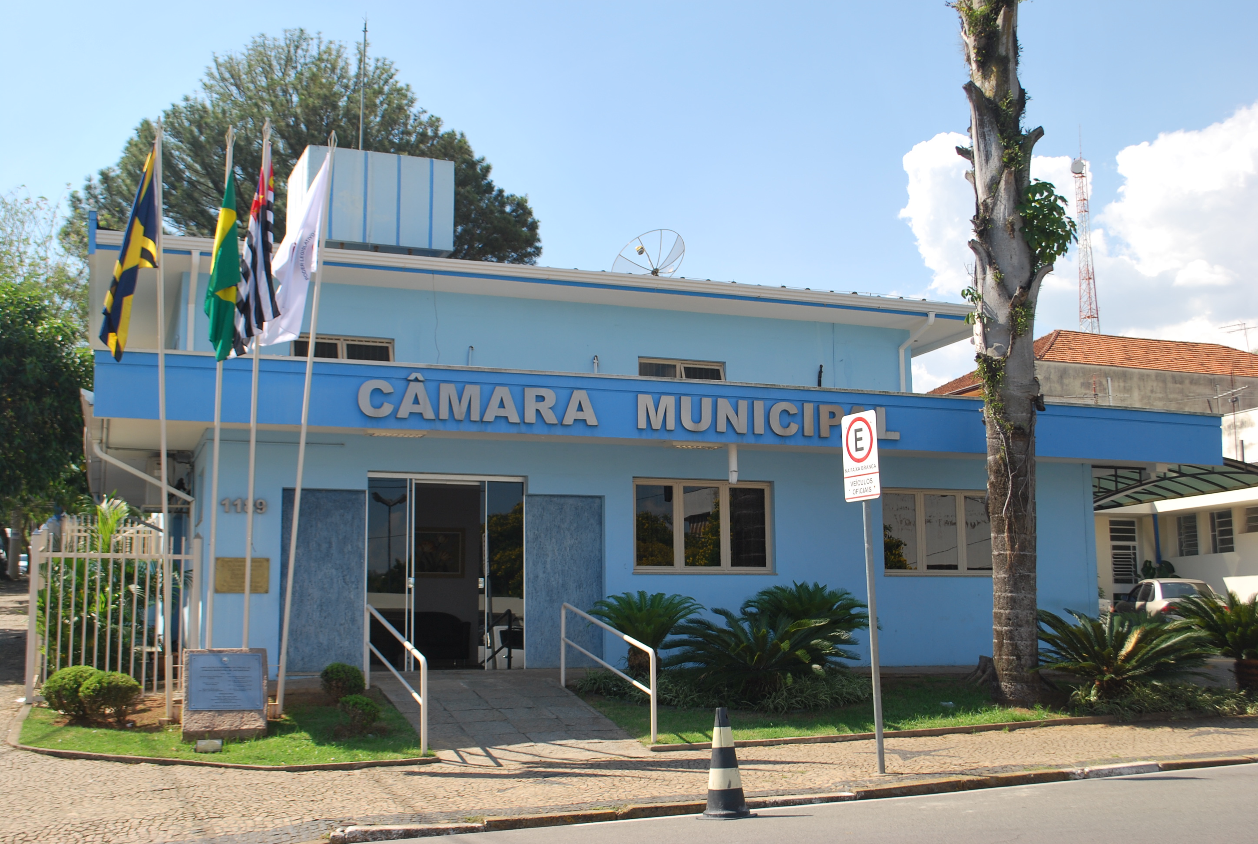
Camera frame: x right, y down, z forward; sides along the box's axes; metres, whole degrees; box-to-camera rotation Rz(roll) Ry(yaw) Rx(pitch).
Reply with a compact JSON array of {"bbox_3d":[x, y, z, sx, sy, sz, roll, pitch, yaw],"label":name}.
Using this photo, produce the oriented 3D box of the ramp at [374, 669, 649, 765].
[{"bbox_3d":[-1.237,2.878,13.513,2.100,0.630,3.100,3,-9,-19],"label":"ramp"}]

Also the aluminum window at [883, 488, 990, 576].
[{"bbox_3d":[3.955,1.401,17.322,1.670,1.100,0.100,3,-9,-19],"label":"aluminum window"}]

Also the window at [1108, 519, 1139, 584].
[{"bbox_3d":[12.691,3.335,35.002,0.899,1.633,0.100,3,-9,-21],"label":"window"}]

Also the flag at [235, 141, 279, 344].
[{"bbox_3d":[-4.063,-1.914,14.856,0.480,2.270,0.350,3,-9,-21],"label":"flag"}]

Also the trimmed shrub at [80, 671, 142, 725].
[{"bbox_3d":[-4.968,2.655,13.100,0.580,0.530,0.560,3,-9,-21],"label":"trimmed shrub"}]

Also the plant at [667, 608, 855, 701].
[{"bbox_3d":[1.428,2.521,14.809,1.974,1.013,1.848,0,-8,0],"label":"plant"}]

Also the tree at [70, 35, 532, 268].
[{"bbox_3d":[-9.025,-2.230,36.596,13.286,17.460,12.622,3,-9,-21],"label":"tree"}]

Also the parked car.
[{"bbox_3d":[12.918,4.488,32.700,1.620,1.410,4.050,-1,-8,2],"label":"parked car"}]

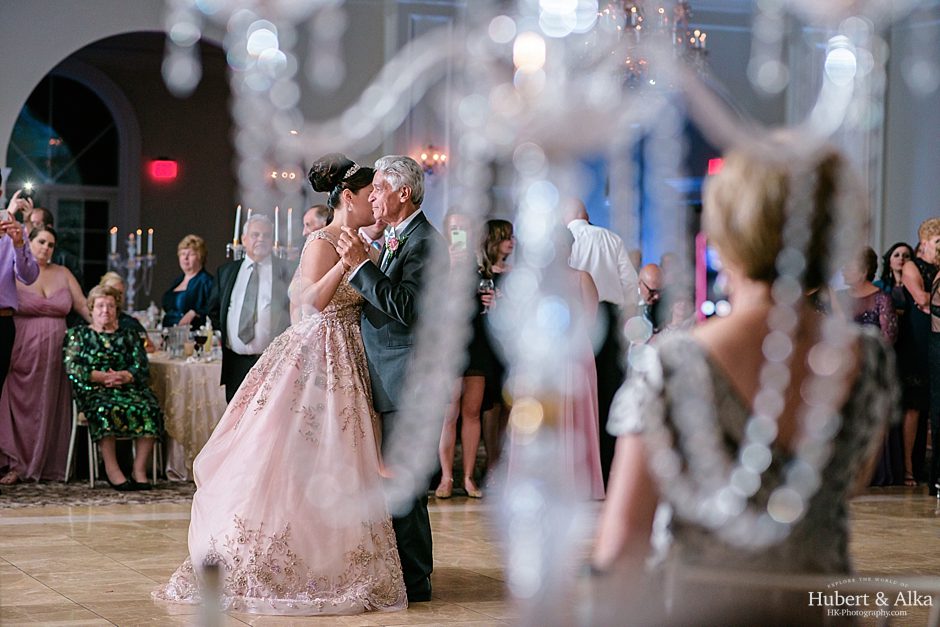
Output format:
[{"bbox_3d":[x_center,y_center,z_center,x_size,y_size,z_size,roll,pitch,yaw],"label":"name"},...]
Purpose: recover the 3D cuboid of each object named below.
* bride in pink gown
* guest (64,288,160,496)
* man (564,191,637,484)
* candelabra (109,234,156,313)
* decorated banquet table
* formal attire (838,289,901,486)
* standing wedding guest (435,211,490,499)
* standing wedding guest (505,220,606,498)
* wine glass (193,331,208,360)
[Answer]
[{"bbox_3d":[-0.747,0.272,8.800,0.960,1.730,0.800,1,1,-2],"label":"bride in pink gown"},{"bbox_3d":[-2.152,0.429,13.400,0.580,1.210,0.780,1,1,-16],"label":"guest"},{"bbox_3d":[0.827,0.183,13.950,0.500,1.790,0.360,1,1,-18],"label":"man"},{"bbox_3d":[-3.325,-0.310,21.800,0.450,0.880,0.450,1,1,0],"label":"candelabra"},{"bbox_3d":[-1.382,0.657,14.300,1.520,0.750,1.520,1,1,0],"label":"decorated banquet table"},{"bbox_3d":[2.585,0.462,14.400,0.480,1.280,0.360,2,1,30],"label":"formal attire"},{"bbox_3d":[-0.044,0.232,13.100,0.440,1.690,0.360,1,1,5],"label":"standing wedding guest"},{"bbox_3d":[0.506,0.291,13.150,0.540,1.590,0.420,1,1,-14],"label":"standing wedding guest"},{"bbox_3d":[-1.685,0.196,13.900,0.086,0.195,0.086,1,1,0],"label":"wine glass"}]

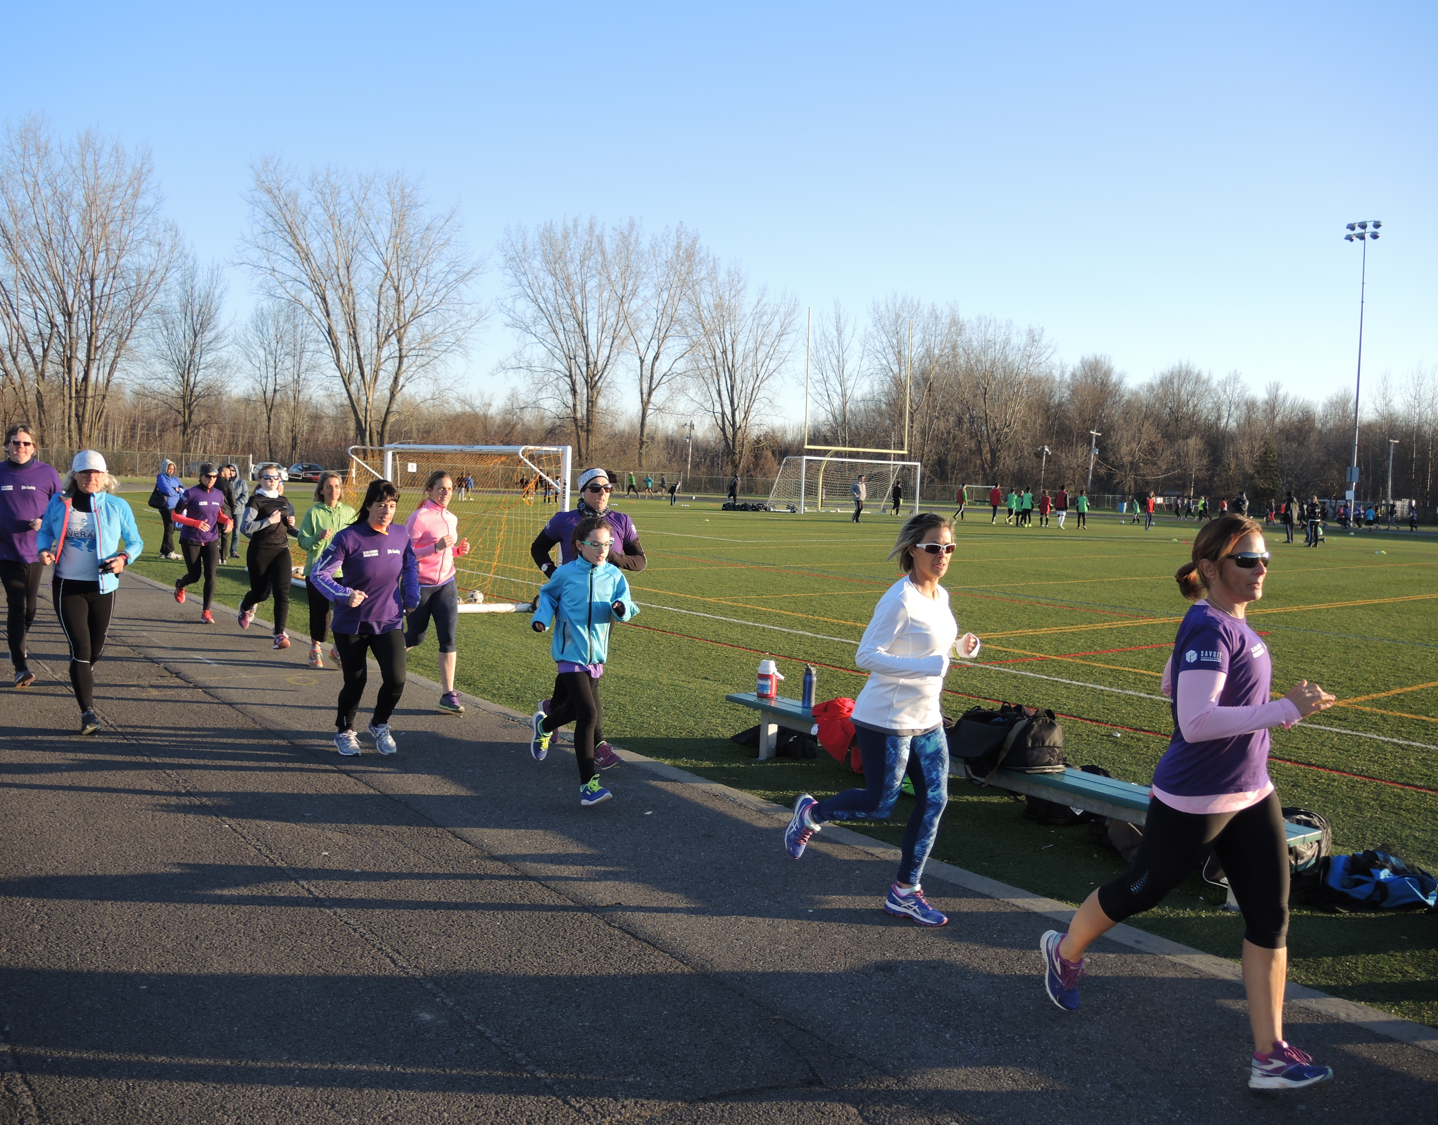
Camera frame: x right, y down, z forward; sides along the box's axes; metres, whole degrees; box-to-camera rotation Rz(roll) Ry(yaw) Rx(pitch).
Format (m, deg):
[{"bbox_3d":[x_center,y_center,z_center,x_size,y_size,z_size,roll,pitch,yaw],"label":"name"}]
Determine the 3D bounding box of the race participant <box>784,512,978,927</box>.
[{"bbox_3d":[0.668,0.601,5.063,0.500,1.650,0.900,-2,6,-44],"label":"race participant"}]

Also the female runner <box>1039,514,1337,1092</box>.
[{"bbox_3d":[1.399,0.680,3.610,0.850,1.637,0.520,6,6,42],"label":"female runner"}]

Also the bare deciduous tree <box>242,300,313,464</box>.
[{"bbox_3d":[-35.048,-13.855,96.514,5.715,14.028,5.429,2,4,0],"label":"bare deciduous tree"}]

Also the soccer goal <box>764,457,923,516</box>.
[{"bbox_3d":[5.931,-3.538,56.494,7.550,2.500,2.300,-1,5,-39],"label":"soccer goal"}]

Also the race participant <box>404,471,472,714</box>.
[{"bbox_3d":[-2.078,0.196,8.971,0.500,1.700,0.760,-1,5,-38],"label":"race participant"}]

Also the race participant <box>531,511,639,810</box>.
[{"bbox_3d":[-0.703,0.488,6.306,0.500,1.465,0.650,-1,5,-36],"label":"race participant"}]

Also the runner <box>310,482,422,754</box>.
[{"bbox_3d":[-2.085,0.320,7.161,0.580,1.609,0.520,-1,5,-34],"label":"runner"}]

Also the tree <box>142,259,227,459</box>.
[{"bbox_3d":[-40.198,-14.939,91.403,6.575,16.602,6.246,2,4,0],"label":"tree"}]

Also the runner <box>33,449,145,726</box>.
[{"bbox_3d":[-3.809,0.175,7.337,0.620,1.683,0.550,0,5,-29],"label":"runner"}]

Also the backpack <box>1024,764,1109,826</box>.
[{"bbox_3d":[1.931,1.251,6.577,0.320,0.280,0.430,-1,5,-39],"label":"backpack"}]

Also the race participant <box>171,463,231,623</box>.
[{"bbox_3d":[-5.343,-0.208,12.531,0.560,1.623,0.620,-1,5,-36],"label":"race participant"}]

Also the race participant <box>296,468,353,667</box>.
[{"bbox_3d":[-3.223,0.051,10.035,0.520,1.598,0.580,-1,5,-36],"label":"race participant"}]

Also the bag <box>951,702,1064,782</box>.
[{"bbox_3d":[1.435,0.876,6.256,0.330,0.300,0.680,-1,5,-39],"label":"bag"}]

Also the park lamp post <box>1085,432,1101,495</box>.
[{"bbox_3d":[31.794,-7.937,102.766,1.200,6.428,0.400,2,4,0],"label":"park lamp post"}]

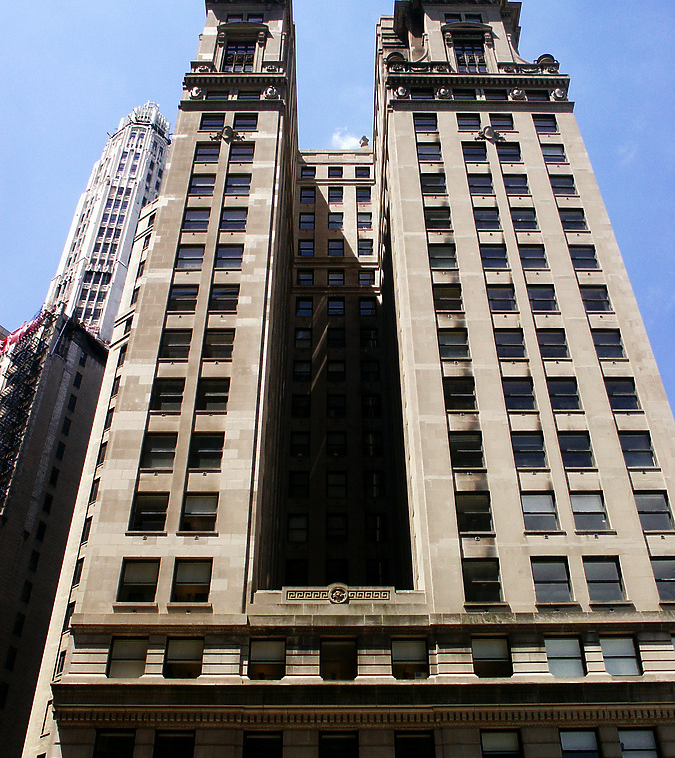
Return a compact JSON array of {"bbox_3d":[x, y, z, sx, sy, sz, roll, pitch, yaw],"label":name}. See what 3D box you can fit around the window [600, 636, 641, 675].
[{"bbox_3d":[11.018,10.791,35.205,1.360,1.751,0.250,0,-42,0],"label":"window"}]

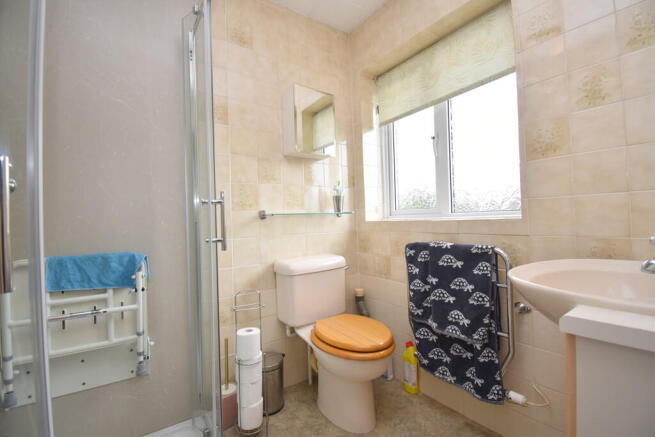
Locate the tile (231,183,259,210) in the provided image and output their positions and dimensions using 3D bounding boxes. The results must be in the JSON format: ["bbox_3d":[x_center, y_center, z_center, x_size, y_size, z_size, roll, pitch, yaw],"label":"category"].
[{"bbox_3d":[-0.451,-0.117,1.497,0.152,0.152,0.010,-2,0,-35],"label":"tile"}]

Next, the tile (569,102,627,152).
[{"bbox_3d":[0.949,-0.315,0.963,0.008,0.150,0.150,-1,-1,-37],"label":"tile"}]

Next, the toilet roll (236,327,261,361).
[{"bbox_3d":[-0.378,0.604,1.317,0.110,0.108,0.110,-1,-1,-37],"label":"toilet roll"}]

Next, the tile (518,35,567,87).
[{"bbox_3d":[0.853,-0.620,1.082,0.008,0.150,0.150,-1,-1,-37],"label":"tile"}]

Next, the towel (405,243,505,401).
[{"bbox_3d":[0.583,0.443,1.301,0.085,0.635,0.455,-2,0,-35],"label":"towel"}]

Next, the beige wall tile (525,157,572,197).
[{"bbox_3d":[0.857,-0.158,1.063,0.010,0.148,0.145,-1,-1,-37],"label":"beige wall tile"}]

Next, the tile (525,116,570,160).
[{"bbox_3d":[0.853,-0.309,1.058,0.010,0.152,0.152,-2,0,-35],"label":"tile"}]

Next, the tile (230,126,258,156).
[{"bbox_3d":[-0.455,-0.419,1.490,0.148,0.148,0.010,-1,-1,-37],"label":"tile"}]

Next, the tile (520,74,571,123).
[{"bbox_3d":[0.849,-0.458,1.065,0.010,0.148,0.145,-1,-1,-37],"label":"tile"}]

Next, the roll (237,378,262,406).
[{"bbox_3d":[-0.372,0.841,1.309,0.112,0.108,0.112,-1,-1,-37],"label":"roll"}]

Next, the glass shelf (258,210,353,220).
[{"bbox_3d":[-0.097,-0.029,1.710,0.620,0.045,0.128,-1,-1,-37],"label":"glass shelf"}]

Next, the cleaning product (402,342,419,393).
[{"bbox_3d":[0.468,0.840,1.523,0.060,0.268,0.085,-1,-1,-37],"label":"cleaning product"}]

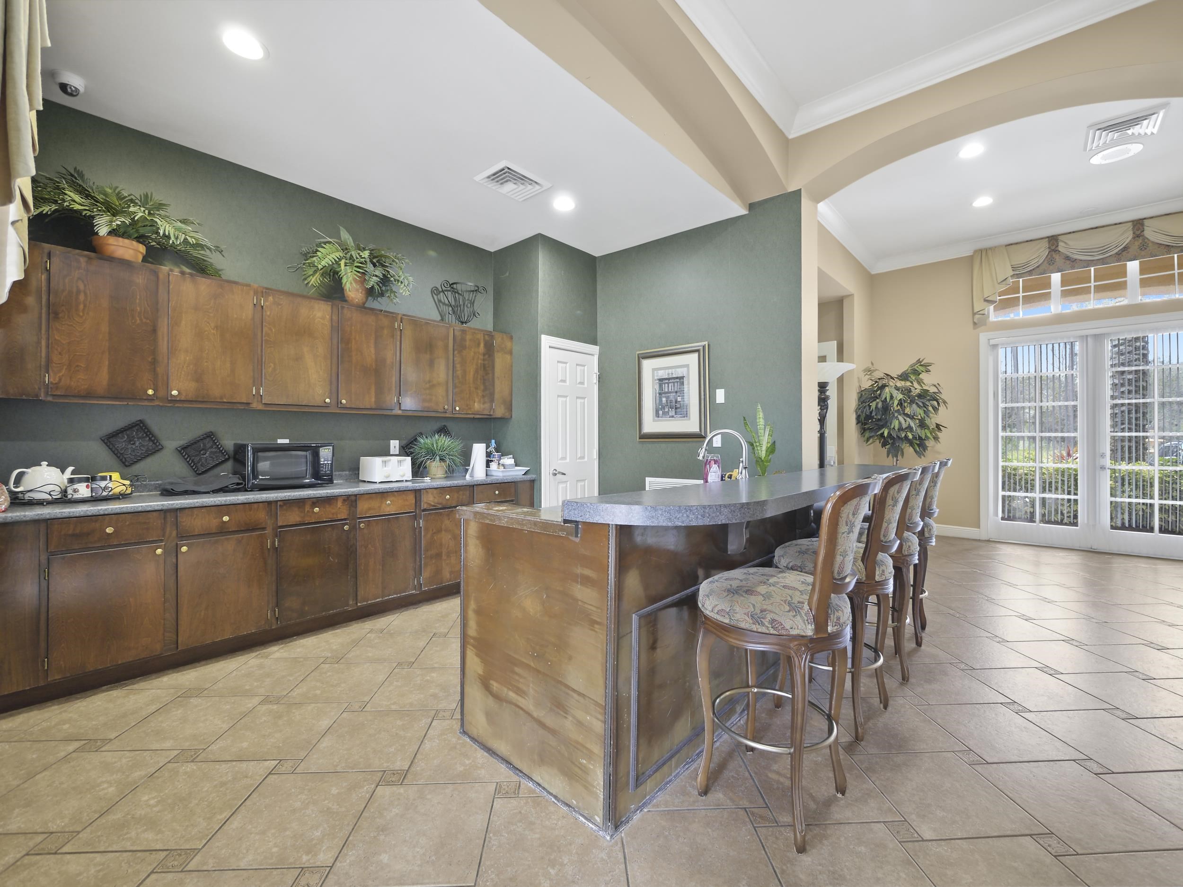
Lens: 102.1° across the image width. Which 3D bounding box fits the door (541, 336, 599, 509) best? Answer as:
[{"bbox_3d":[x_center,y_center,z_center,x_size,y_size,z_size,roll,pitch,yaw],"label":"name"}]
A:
[{"bbox_3d":[-0.198,0.116,4.494,0.100,2.143,0.750,0,0,43],"label":"door"}]

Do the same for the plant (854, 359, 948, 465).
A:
[{"bbox_3d":[3.710,0.080,5.776,0.950,2.204,0.930,0,0,43],"label":"plant"}]

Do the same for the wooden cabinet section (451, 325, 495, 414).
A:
[{"bbox_3d":[-1.117,-0.608,4.203,0.320,0.720,0.405,0,0,44],"label":"wooden cabinet section"}]

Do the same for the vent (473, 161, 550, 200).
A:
[{"bbox_3d":[-0.564,-1.882,3.467,0.355,0.030,0.433,0,1,43],"label":"vent"}]

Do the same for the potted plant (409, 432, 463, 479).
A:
[{"bbox_3d":[-1.271,0.090,3.906,0.420,0.370,0.440,0,0,43],"label":"potted plant"}]

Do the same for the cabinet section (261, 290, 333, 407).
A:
[{"bbox_3d":[-2.035,-0.603,3.252,0.320,0.720,0.405,0,0,44],"label":"cabinet section"}]

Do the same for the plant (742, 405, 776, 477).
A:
[{"bbox_3d":[1.056,0.010,2.994,0.180,0.520,0.200,0,0,43],"label":"plant"}]

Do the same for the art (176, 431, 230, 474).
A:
[{"bbox_3d":[-2.511,0.065,3.108,0.020,0.205,0.205,0,32,43],"label":"art"}]

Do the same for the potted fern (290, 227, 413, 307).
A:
[{"bbox_3d":[-1.694,-1.272,3.464,0.520,0.560,0.770,0,0,43],"label":"potted fern"}]

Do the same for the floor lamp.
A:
[{"bbox_3d":[1.910,0.260,3.956,0.480,1.860,0.480,0,0,43],"label":"floor lamp"}]

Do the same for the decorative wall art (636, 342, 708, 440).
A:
[{"bbox_3d":[0.694,-0.429,4.185,0.720,0.820,0.045,0,0,43],"label":"decorative wall art"}]

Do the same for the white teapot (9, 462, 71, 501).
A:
[{"bbox_3d":[-2.863,0.196,2.499,0.153,0.202,0.231,0,1,43],"label":"white teapot"}]

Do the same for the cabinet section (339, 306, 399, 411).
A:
[{"bbox_3d":[-1.724,-0.605,3.575,0.320,0.720,0.412,0,0,44],"label":"cabinet section"}]

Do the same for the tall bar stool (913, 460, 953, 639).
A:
[{"bbox_3d":[1.940,0.642,3.020,0.566,1.108,0.488,0,1,43],"label":"tall bar stool"}]

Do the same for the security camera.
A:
[{"bbox_3d":[-2.599,-1.781,2.381,0.120,0.090,0.120,0,0,43],"label":"security camera"}]

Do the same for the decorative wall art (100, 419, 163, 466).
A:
[{"bbox_3d":[-2.654,0.001,2.775,0.025,0.200,0.200,0,34,43],"label":"decorative wall art"}]

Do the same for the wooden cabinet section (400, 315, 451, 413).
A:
[{"bbox_3d":[-1.419,-0.606,3.889,0.320,0.720,0.412,0,0,44],"label":"wooden cabinet section"}]

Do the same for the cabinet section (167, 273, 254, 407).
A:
[{"bbox_3d":[-2.344,-0.601,2.932,0.320,0.720,0.401,0,0,44],"label":"cabinet section"}]

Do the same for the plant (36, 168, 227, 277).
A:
[{"bbox_3d":[-2.581,-1.216,2.700,0.473,0.433,0.827,0,1,43],"label":"plant"}]

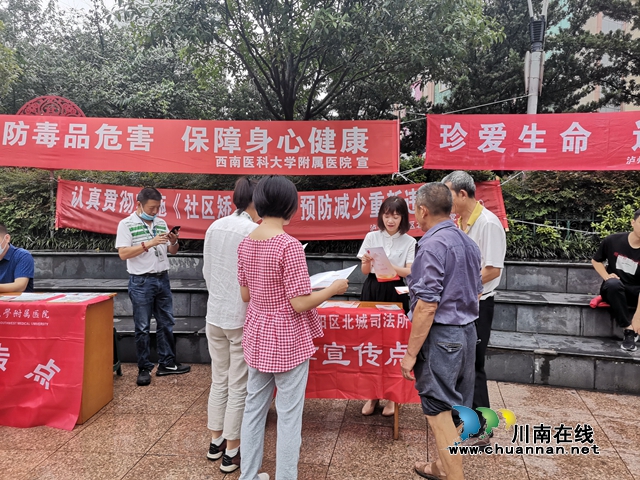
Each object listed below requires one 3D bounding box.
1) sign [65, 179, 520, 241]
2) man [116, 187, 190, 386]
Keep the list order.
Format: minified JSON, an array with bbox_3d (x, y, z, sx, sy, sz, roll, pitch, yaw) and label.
[{"bbox_3d":[-0.571,-0.415,6.610,6.216,0.820,0.070,1,1,2],"label":"sign"},{"bbox_3d":[-1.429,0.364,4.116,0.470,1.660,0.500,2,1,44],"label":"man"}]

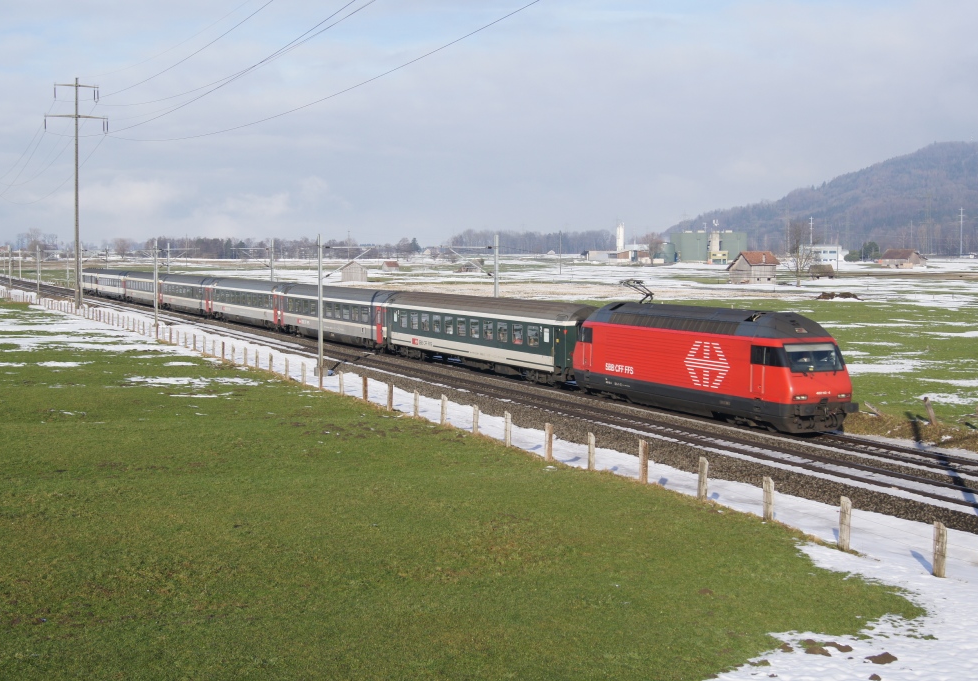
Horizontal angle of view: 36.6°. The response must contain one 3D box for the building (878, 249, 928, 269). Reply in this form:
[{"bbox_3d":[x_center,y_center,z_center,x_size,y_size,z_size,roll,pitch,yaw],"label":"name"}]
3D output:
[{"bbox_3d":[193.866,-38.586,690.961,12.500,8.780,16.500,-2,4,-31],"label":"building"}]

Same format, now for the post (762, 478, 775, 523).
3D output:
[{"bbox_3d":[7.236,4.102,38.387,0.200,1.144,0.220,-1,4,-22],"label":"post"}]

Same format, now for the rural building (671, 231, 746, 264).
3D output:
[{"bbox_3d":[127.728,-54.117,860.000,44.700,19.500,26.000,0,3,8],"label":"rural building"}]

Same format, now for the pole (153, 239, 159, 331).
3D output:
[{"bbox_3d":[-32.039,-5.373,142.402,0.250,8.770,0.250,-1,4,-23],"label":"pole"}]

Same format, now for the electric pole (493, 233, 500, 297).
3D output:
[{"bbox_3d":[0.476,-2.572,93.960,0.250,8.310,0.250,-1,4,-23],"label":"electric pole"}]

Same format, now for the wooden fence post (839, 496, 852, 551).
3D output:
[{"bbox_3d":[8.501,4.356,35.314,0.200,1.268,0.220,-1,4,-22],"label":"wooden fence post"}]

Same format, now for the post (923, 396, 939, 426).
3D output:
[{"bbox_3d":[18.609,3.010,62.256,0.180,1.240,0.220,-16,0,-23],"label":"post"}]

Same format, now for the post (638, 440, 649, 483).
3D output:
[{"bbox_3d":[4.660,3.649,44.653,0.200,1.320,0.220,-1,4,-22],"label":"post"}]

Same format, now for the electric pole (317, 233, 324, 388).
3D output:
[{"bbox_3d":[-10.356,-2.141,90.848,0.250,8.730,0.250,-1,4,-23],"label":"electric pole"}]

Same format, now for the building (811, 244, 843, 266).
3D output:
[{"bbox_3d":[173.619,-43.849,759.938,19.000,10.970,12.000,0,3,5],"label":"building"}]

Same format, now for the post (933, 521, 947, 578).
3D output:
[{"bbox_3d":[9.803,4.537,32.143,0.200,1.209,0.220,-1,4,-22],"label":"post"}]

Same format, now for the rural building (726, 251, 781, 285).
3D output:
[{"bbox_3d":[60.927,-16.822,340.199,9.600,7.590,8.200,-2,4,-35],"label":"rural building"}]

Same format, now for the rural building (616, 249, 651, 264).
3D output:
[{"bbox_3d":[83.597,-48.596,855.000,20.600,9.200,16.000,0,3,6],"label":"rural building"}]

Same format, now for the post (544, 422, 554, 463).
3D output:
[{"bbox_3d":[2.043,3.511,51.038,0.200,1.311,0.220,-1,4,-22],"label":"post"}]

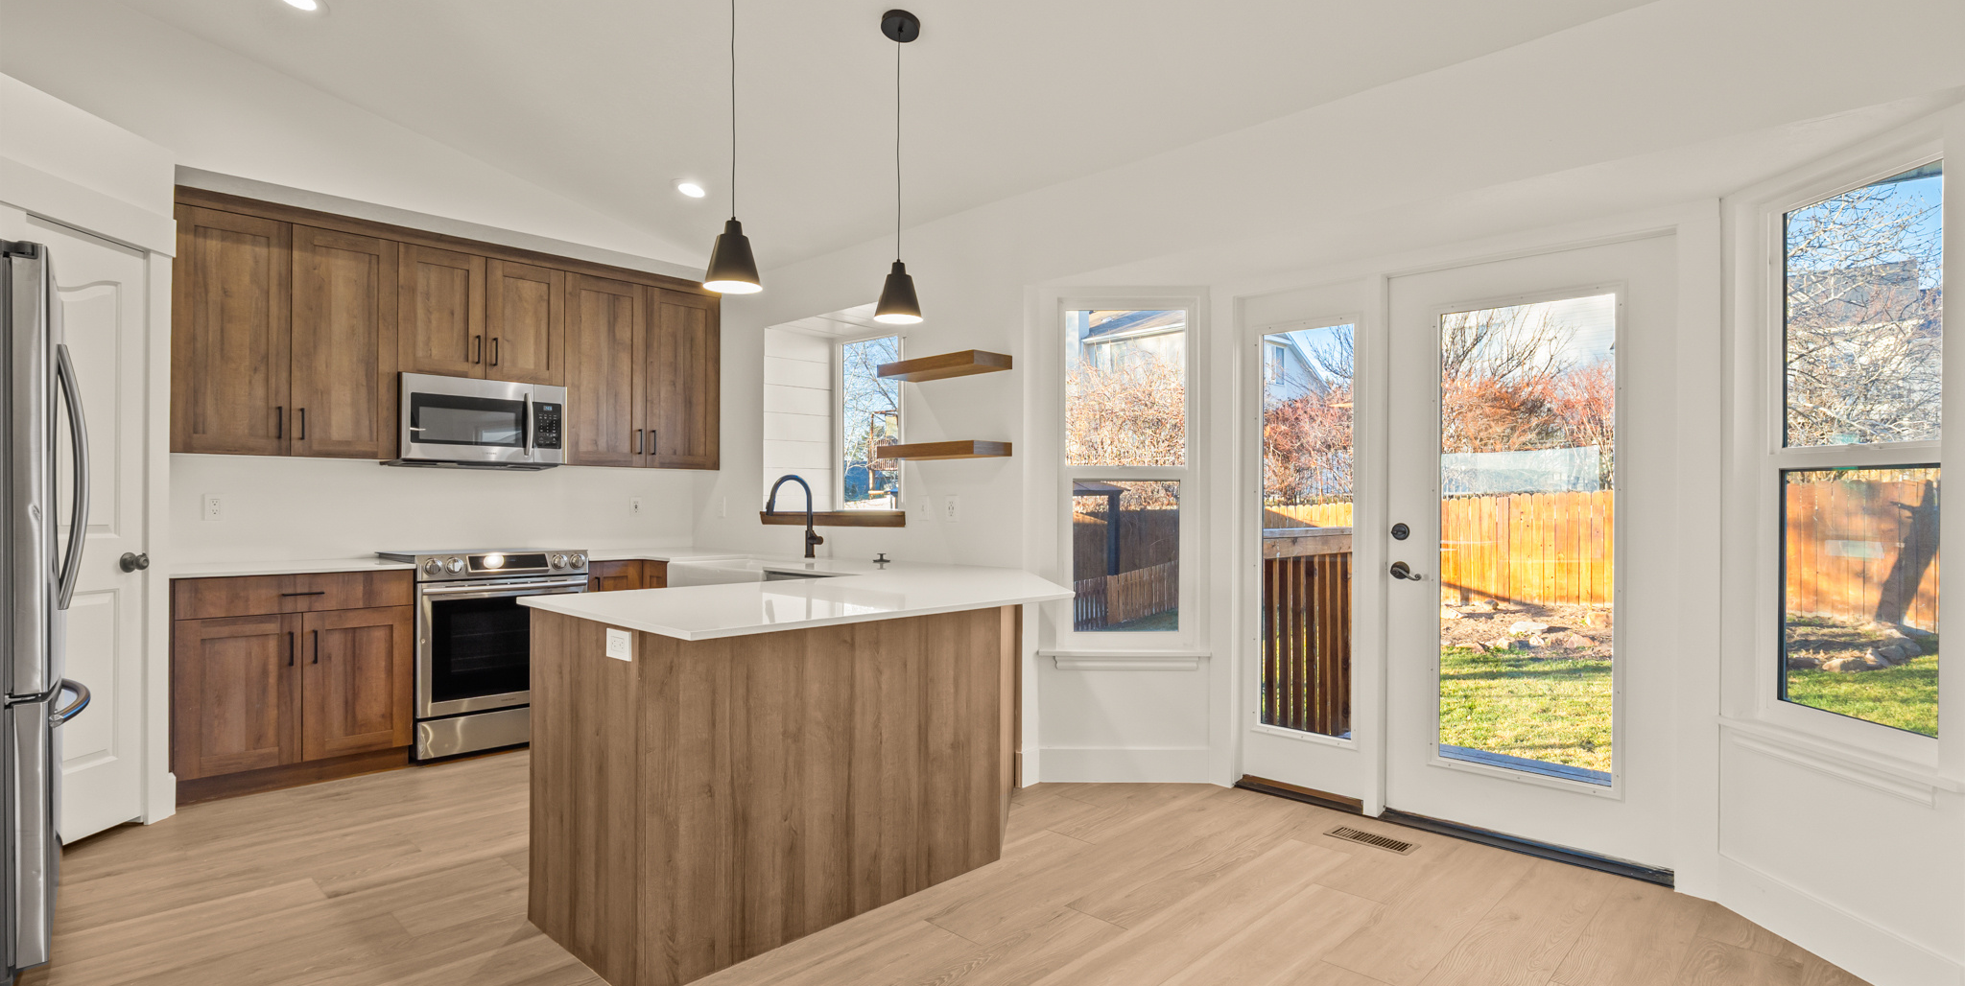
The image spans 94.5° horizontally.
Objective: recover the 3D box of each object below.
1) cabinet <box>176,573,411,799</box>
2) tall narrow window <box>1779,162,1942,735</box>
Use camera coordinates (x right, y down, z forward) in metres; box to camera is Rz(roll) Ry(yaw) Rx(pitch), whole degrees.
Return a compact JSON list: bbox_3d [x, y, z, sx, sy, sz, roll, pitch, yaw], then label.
[{"bbox_3d":[-3.020,0.779,3.958,0.633,0.888,0.806,0,0,45],"label":"cabinet"},{"bbox_3d":[2.318,-0.110,2.383,0.080,1.410,0.490,0,0,0],"label":"tall narrow window"}]

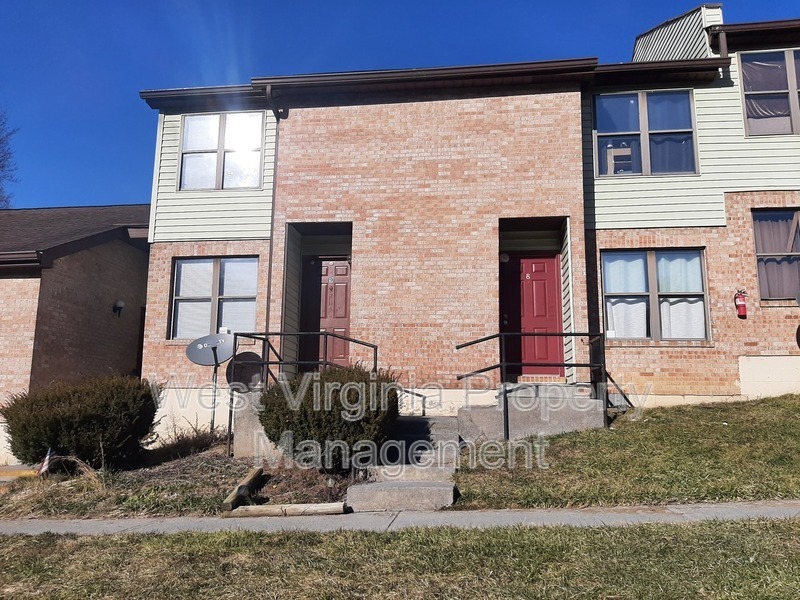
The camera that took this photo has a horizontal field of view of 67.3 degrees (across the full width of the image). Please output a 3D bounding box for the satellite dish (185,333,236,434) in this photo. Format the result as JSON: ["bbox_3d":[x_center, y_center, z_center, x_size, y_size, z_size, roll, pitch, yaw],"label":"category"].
[{"bbox_3d":[-3.002,1.301,9.483,0.818,1.579,0.599,3,-10,-14],"label":"satellite dish"}]

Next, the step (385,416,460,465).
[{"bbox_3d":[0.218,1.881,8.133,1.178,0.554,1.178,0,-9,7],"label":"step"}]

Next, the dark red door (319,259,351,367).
[{"bbox_3d":[-1.224,0.305,10.637,0.960,2.030,0.080,-1,-8,8],"label":"dark red door"}]

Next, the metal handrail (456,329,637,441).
[{"bbox_3d":[1.804,1.240,8.517,1.986,1.422,1.038,0,-9,7],"label":"metal handrail"}]

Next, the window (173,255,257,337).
[{"bbox_3d":[-3.316,-0.043,10.737,1.620,1.500,0.120,-1,-8,8],"label":"window"}]

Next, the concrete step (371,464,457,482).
[{"bbox_3d":[0.114,2.117,7.368,1.158,0.170,0.329,0,-9,7],"label":"concrete step"}]

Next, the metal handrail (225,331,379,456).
[{"bbox_3d":[-1.302,1.400,8.883,2.116,1.732,1.038,0,-9,7],"label":"metal handrail"}]

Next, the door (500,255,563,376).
[{"bbox_3d":[2.195,0.252,10.165,1.020,2.050,0.080,-1,-8,8],"label":"door"}]

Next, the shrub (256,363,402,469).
[{"bbox_3d":[-0.883,1.494,7.561,1.717,1.268,1.397,0,-9,7],"label":"shrub"}]

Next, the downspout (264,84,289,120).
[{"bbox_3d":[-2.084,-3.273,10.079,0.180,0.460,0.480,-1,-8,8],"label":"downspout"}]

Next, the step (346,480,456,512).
[{"bbox_3d":[0.037,2.280,7.007,1.240,0.260,0.400,0,-8,3],"label":"step"}]

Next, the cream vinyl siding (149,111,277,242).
[{"bbox_3d":[-3.415,-2.276,11.017,2.400,2.450,0.080,-1,-8,8],"label":"cream vinyl siding"}]

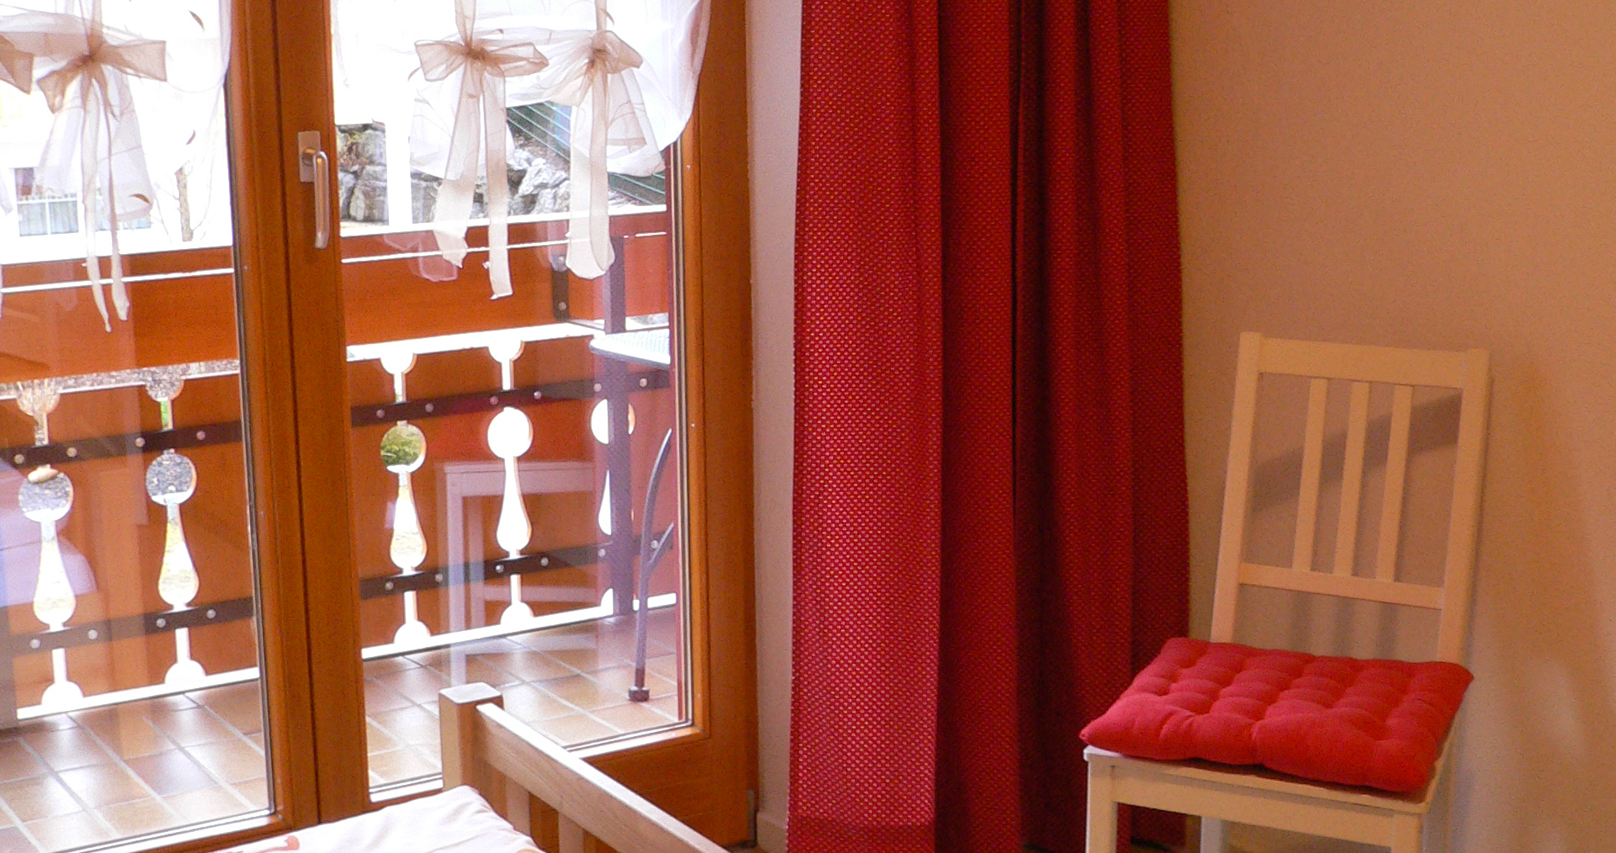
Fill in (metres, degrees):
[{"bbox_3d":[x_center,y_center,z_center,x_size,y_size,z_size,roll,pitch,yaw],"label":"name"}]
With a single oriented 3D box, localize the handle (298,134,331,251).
[{"bbox_3d":[-0.650,-0.310,2.868,0.028,0.152,0.053,-8,14,-31],"label":"handle"}]

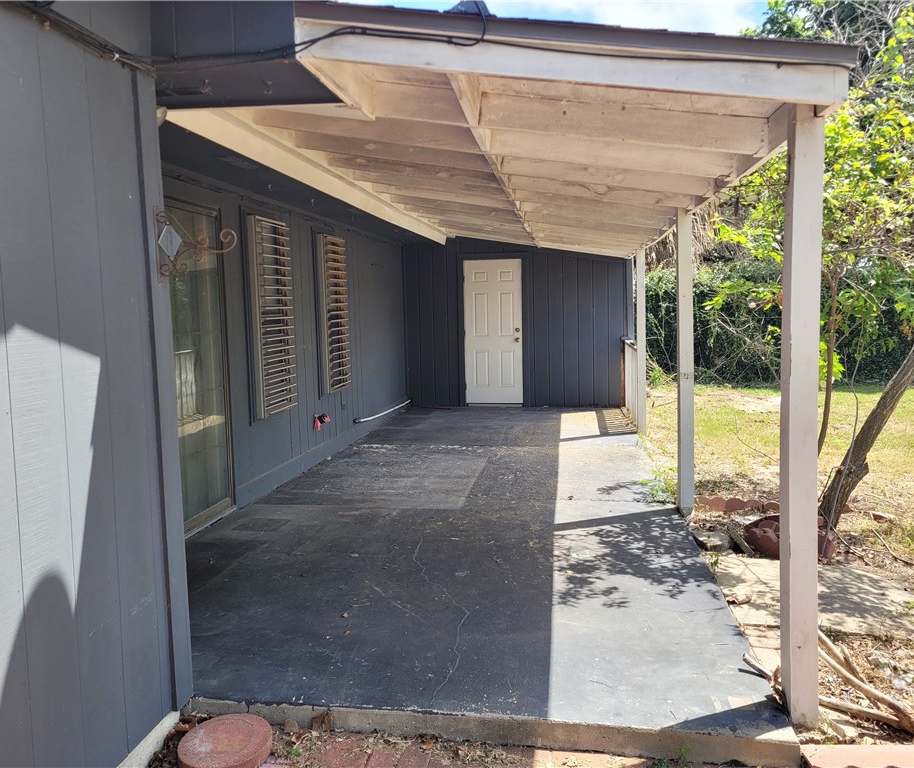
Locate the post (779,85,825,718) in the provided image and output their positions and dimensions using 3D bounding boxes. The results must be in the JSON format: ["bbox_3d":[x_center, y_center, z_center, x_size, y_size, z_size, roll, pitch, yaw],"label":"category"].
[{"bbox_3d":[1.128,0.112,2.508,0.089,2.045,0.092,-1,6,9],"label":"post"}]

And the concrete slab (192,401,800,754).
[{"bbox_3d":[0.195,0.789,6.724,3.092,0.110,8.175,-1,6,9],"label":"concrete slab"}]

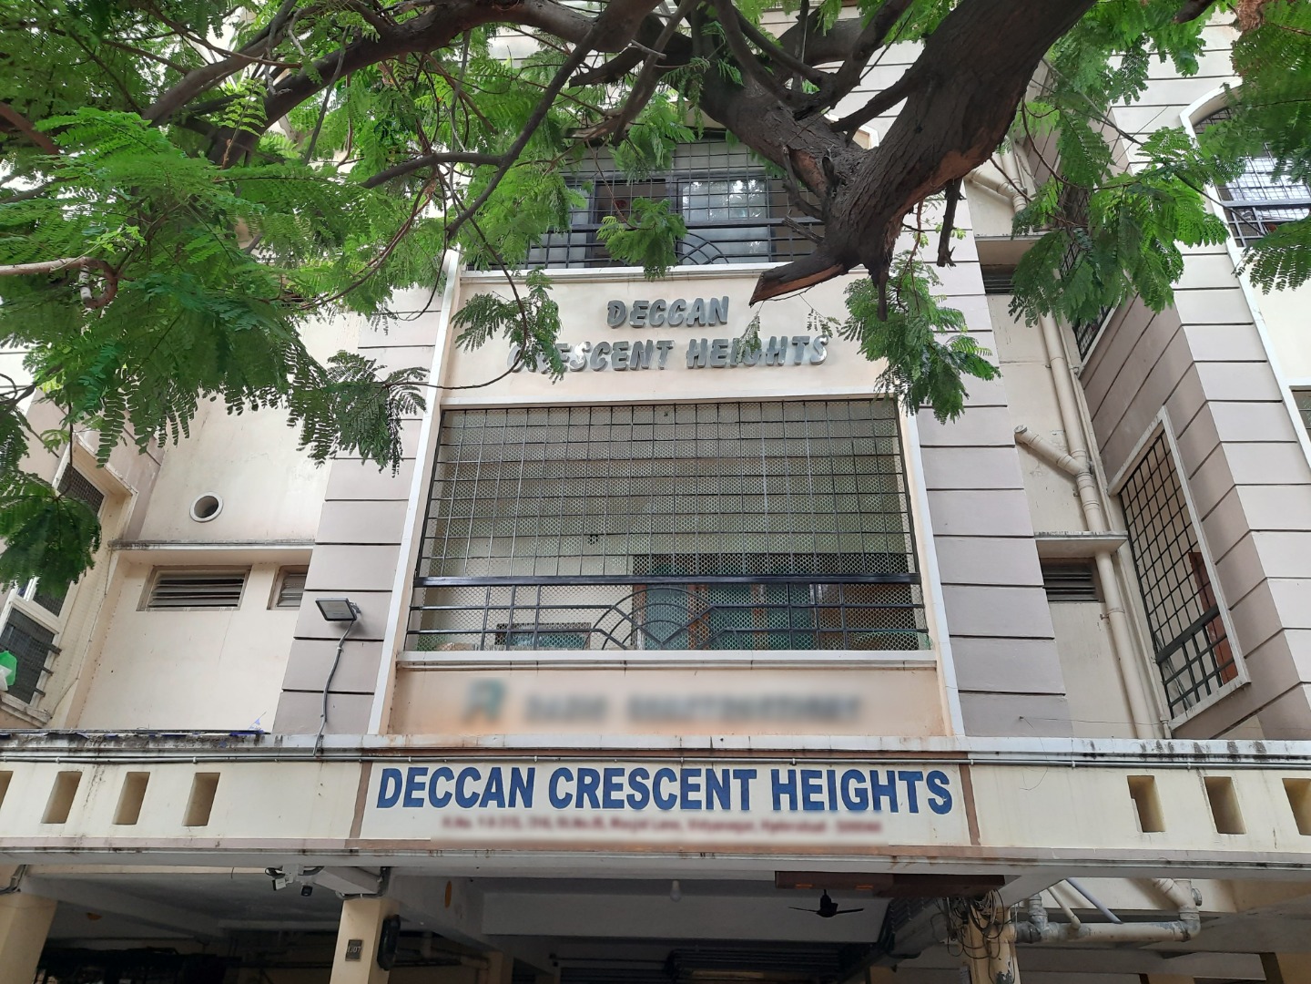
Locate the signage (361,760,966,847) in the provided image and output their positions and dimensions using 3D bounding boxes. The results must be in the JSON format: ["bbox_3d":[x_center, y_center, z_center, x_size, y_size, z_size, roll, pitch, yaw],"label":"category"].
[{"bbox_3d":[0.015,1.634,5.001,3.170,0.440,0.030,-1,-30,4],"label":"signage"}]

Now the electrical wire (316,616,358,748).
[{"bbox_3d":[-1.848,1.129,5.438,0.140,0.790,0.100,-1,-30,4],"label":"electrical wire"}]

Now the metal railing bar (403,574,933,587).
[{"bbox_3d":[0.042,0.551,5.843,3.140,0.052,0.045,-1,-30,4],"label":"metal railing bar"}]

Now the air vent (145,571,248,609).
[{"bbox_3d":[-3.672,0.784,7.607,0.770,0.340,0.100,-1,-30,4],"label":"air vent"}]

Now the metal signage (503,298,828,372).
[{"bbox_3d":[0.091,-1.127,6.760,2.240,0.650,0.060,-1,-30,4],"label":"metal signage"}]

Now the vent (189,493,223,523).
[{"bbox_3d":[-3.744,0.132,7.919,0.265,0.275,0.080,-1,-30,4],"label":"vent"}]

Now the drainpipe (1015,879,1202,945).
[{"bbox_3d":[2.799,2.597,5.876,1.100,0.370,0.180,-1,-30,4],"label":"drainpipe"}]

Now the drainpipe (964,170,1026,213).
[{"bbox_3d":[3.219,-2.876,9.011,0.510,0.630,0.160,-1,-30,4],"label":"drainpipe"}]

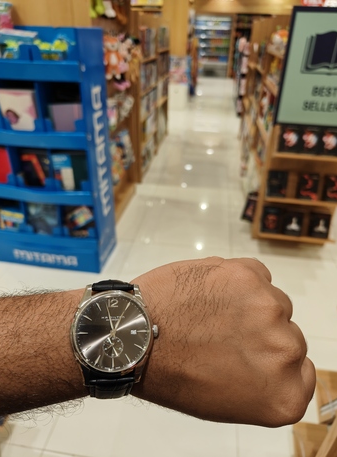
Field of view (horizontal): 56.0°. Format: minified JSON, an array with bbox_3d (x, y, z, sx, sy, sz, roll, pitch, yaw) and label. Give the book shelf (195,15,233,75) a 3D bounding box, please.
[{"bbox_3d":[1.622,-6.910,12.053,1.307,2.022,0.450,6,32,6],"label":"book shelf"}]

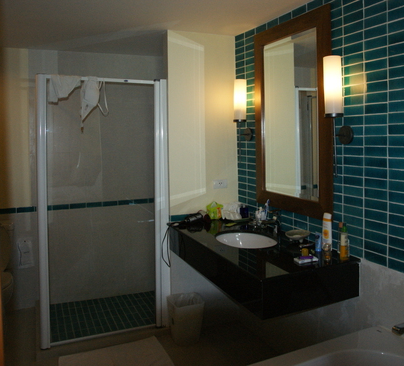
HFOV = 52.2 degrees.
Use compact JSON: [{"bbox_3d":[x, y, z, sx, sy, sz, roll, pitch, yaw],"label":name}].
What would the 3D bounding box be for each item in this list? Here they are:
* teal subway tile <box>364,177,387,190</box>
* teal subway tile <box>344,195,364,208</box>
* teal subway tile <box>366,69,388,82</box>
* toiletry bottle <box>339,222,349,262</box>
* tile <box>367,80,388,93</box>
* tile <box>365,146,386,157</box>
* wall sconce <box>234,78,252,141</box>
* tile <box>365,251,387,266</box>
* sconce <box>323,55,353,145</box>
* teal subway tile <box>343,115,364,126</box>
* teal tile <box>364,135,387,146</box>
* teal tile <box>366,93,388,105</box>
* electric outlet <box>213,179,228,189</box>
[{"bbox_3d":[0.860,0.006,2.030,0.010,0.049,0.148,-5,6,-23],"label":"teal subway tile"},{"bbox_3d":[0.816,0.101,2.212,0.010,0.050,0.147,-4,5,-23],"label":"teal subway tile"},{"bbox_3d":[0.840,-0.515,1.991,0.010,0.050,0.150,-4,6,-23],"label":"teal subway tile"},{"bbox_3d":[0.742,0.304,2.145,0.043,0.190,0.045,-3,5,-22],"label":"toiletry bottle"},{"bbox_3d":[0.825,-0.455,1.949,0.010,0.049,0.148,-3,5,-22],"label":"tile"},{"bbox_3d":[0.831,-0.149,1.969,0.010,0.049,0.148,-3,5,-22],"label":"tile"},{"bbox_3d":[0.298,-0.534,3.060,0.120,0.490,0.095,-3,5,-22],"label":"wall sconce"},{"bbox_3d":[0.841,0.363,2.003,0.010,0.049,0.148,-3,5,-22],"label":"tile"},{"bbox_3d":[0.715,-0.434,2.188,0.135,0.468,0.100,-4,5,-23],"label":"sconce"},{"bbox_3d":[0.789,-0.320,2.137,0.010,0.049,0.148,-5,6,-23],"label":"teal subway tile"},{"bbox_3d":[0.851,-0.206,2.018,0.010,0.050,0.150,-4,6,-23],"label":"teal tile"},{"bbox_3d":[0.843,-0.413,1.999,0.010,0.050,0.150,-4,6,-23],"label":"teal tile"},{"bbox_3d":[0.153,0.014,3.306,0.120,0.070,0.012,-4,5,-23],"label":"electric outlet"}]

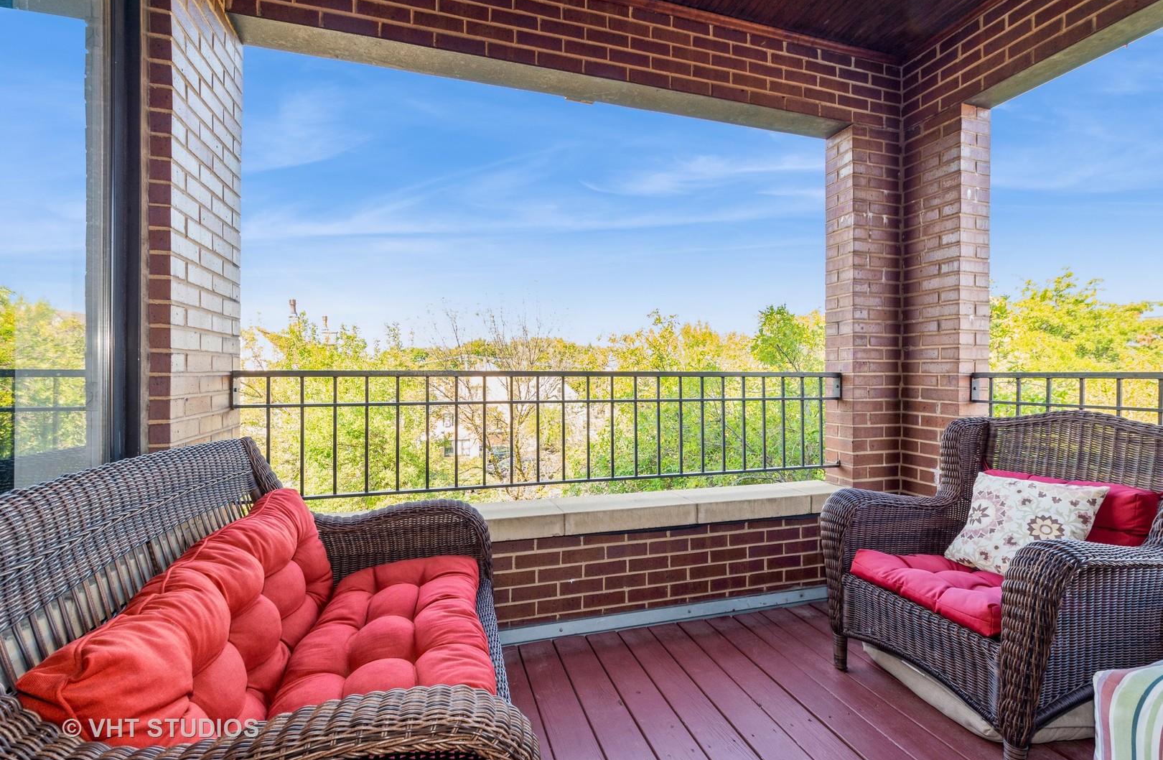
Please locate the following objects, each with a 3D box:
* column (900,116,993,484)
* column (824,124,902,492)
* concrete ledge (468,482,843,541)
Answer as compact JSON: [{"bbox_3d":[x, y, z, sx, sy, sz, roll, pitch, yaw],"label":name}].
[{"bbox_3d":[1.816,-0.202,2.427,0.200,2.175,0.310,0,0,-15],"label":"column"},{"bbox_3d":[1.505,-0.211,2.606,0.305,2.190,0.200,0,0,-15],"label":"column"},{"bbox_3d":[0.059,0.607,2.205,2.695,0.089,0.260,0,0,-15],"label":"concrete ledge"}]

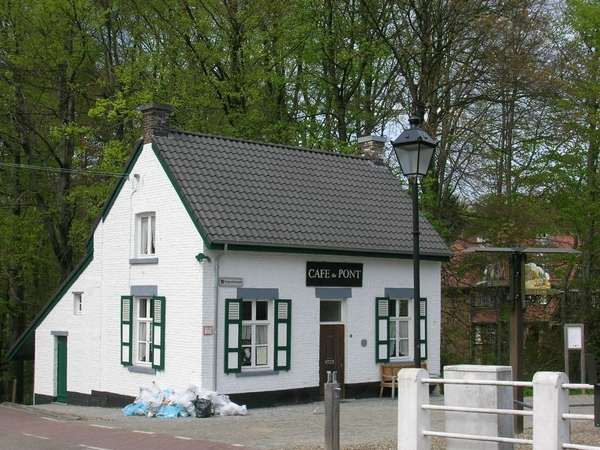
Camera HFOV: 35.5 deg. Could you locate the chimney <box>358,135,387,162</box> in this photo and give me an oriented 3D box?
[{"bbox_3d":[2.435,-2.398,31.139,0.660,0.940,0.720,4,-6,-40],"label":"chimney"}]

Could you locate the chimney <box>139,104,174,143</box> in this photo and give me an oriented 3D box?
[{"bbox_3d":[-3.929,-2.724,25.696,0.680,1.120,0.700,4,-6,-40],"label":"chimney"}]

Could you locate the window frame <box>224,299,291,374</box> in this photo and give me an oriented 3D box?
[{"bbox_3d":[-1.071,2.871,24.218,2.180,1.915,0.180,4,-6,-40],"label":"window frame"}]

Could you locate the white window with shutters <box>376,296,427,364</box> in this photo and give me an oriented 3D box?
[{"bbox_3d":[3.008,3.110,27.696,2.210,1.900,0.180,4,-6,-40],"label":"white window with shutters"}]

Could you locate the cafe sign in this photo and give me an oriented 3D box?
[{"bbox_3d":[1.014,1.375,26.023,2.135,0.680,0.060,4,-6,-40],"label":"cafe sign"}]

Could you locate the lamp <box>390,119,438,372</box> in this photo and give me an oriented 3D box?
[{"bbox_3d":[1.624,0.841,12.829,0.470,4.700,0.470,-5,-6,43],"label":"lamp"}]

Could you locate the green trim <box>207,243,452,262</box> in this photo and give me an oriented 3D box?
[{"bbox_3d":[1.157,0.783,25.933,9.060,0.170,0.200,4,-6,-40],"label":"green trim"}]

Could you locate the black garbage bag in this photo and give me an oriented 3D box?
[{"bbox_3d":[-2.276,4.285,22.068,0.420,0.500,0.420,1,-4,-11],"label":"black garbage bag"}]

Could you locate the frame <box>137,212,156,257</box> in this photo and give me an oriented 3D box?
[{"bbox_3d":[-4.101,0.300,25.397,0.140,1.200,1.010,4,-6,-40],"label":"frame"}]

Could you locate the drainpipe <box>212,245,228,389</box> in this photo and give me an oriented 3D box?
[{"bbox_3d":[-1.941,2.510,23.200,0.140,4.050,0.370,4,-6,-40],"label":"drainpipe"}]

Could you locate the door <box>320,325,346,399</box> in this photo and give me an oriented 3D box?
[{"bbox_3d":[0.853,3.803,25.989,1.020,2.070,0.080,4,-6,-40],"label":"door"}]

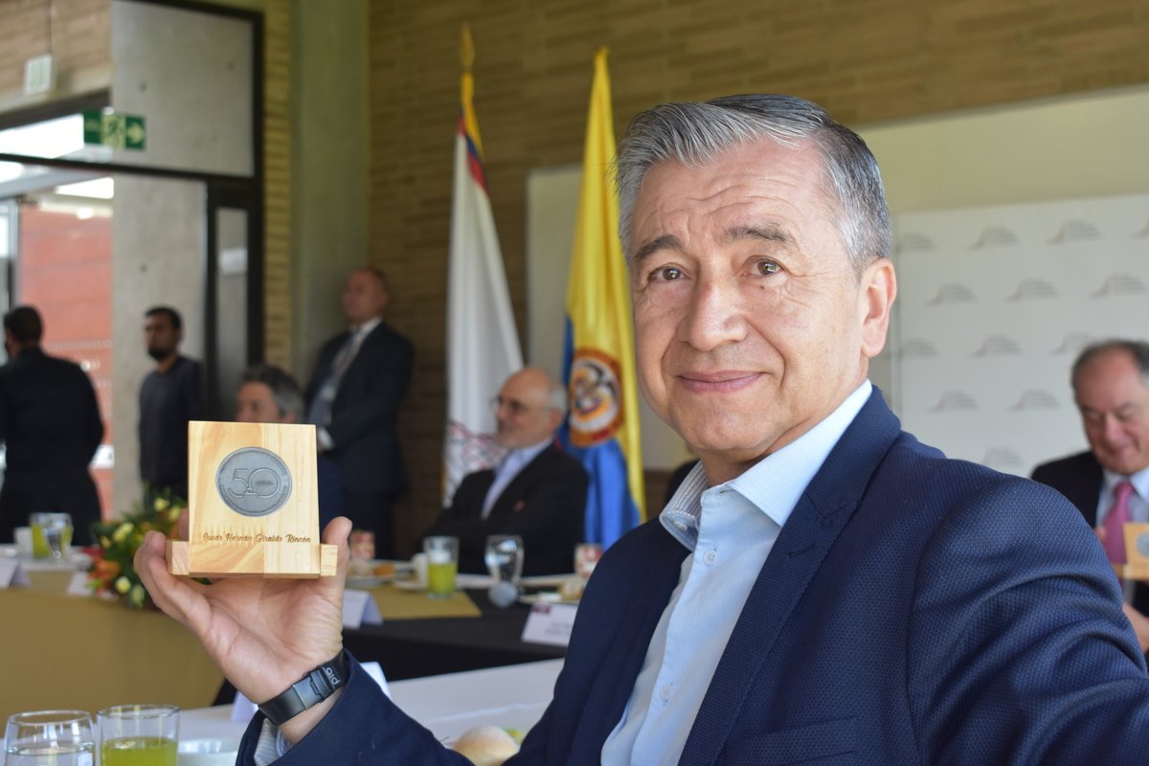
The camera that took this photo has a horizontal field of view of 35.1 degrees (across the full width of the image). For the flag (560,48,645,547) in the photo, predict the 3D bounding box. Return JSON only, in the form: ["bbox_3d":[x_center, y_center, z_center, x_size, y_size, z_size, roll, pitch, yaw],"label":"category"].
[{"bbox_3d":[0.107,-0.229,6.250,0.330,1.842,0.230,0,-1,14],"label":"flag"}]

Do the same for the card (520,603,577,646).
[{"bbox_3d":[0.012,0.409,3.070,0.200,0.060,0.068,-1,-1,36],"label":"card"}]

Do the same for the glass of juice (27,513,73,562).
[{"bbox_3d":[-1.378,0.408,4.840,0.082,0.125,0.082,0,-1,0],"label":"glass of juice"}]

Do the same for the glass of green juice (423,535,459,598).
[{"bbox_3d":[-0.282,0.388,3.850,0.071,0.126,0.071,0,-1,0],"label":"glass of green juice"}]

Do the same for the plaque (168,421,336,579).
[{"bbox_3d":[-0.219,0.086,1.229,0.108,0.108,0.045,2,-27,-16],"label":"plaque"}]

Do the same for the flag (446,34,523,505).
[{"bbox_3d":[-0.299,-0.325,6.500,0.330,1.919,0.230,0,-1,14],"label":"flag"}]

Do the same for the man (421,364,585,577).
[{"bbox_3d":[-0.201,0.587,4.800,0.740,1.260,0.540,1,-1,-44],"label":"man"}]

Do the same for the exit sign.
[{"bbox_3d":[-2.059,-1.133,8.150,0.300,0.150,0.025,1,-1,-40],"label":"exit sign"}]

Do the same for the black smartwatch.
[{"bbox_3d":[-0.183,0.207,1.225,0.067,0.025,0.058,-31,-4,-12],"label":"black smartwatch"}]

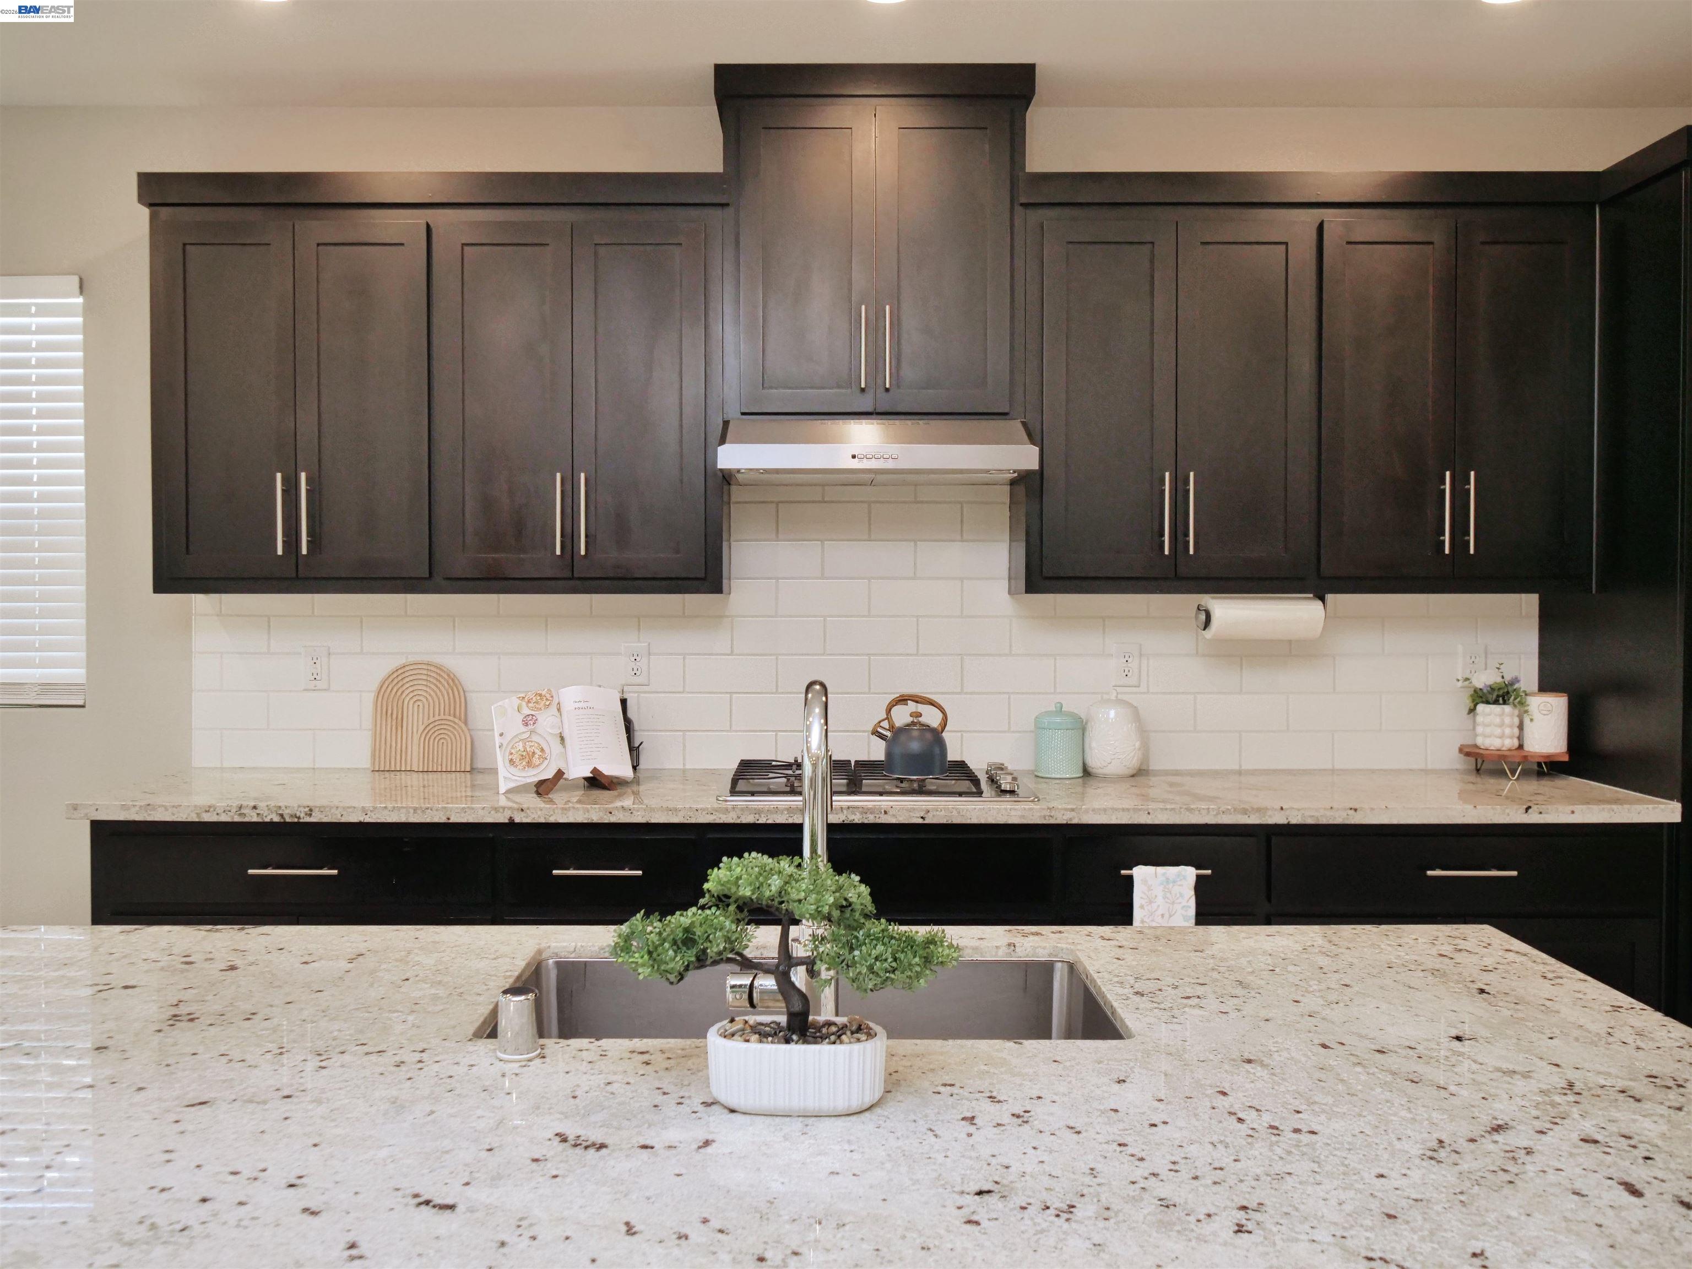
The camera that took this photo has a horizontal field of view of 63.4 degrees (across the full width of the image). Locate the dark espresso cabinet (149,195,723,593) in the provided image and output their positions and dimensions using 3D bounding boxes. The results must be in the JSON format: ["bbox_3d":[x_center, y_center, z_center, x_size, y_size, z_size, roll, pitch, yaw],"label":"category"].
[{"bbox_3d":[-1.013,-0.594,3.558,1.420,0.979,0.325,0,2,0],"label":"dark espresso cabinet"}]

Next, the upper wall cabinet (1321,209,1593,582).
[{"bbox_3d":[1.539,-0.587,3.587,0.696,0.949,0.330,0,2,-1],"label":"upper wall cabinet"}]

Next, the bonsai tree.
[{"bbox_3d":[-0.058,0.298,1.308,0.333,0.181,0.160,0,2,-1],"label":"bonsai tree"}]

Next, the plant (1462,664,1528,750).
[{"bbox_3d":[1.727,0.190,3.646,0.187,0.223,0.150,0,2,-1],"label":"plant"}]

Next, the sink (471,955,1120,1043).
[{"bbox_3d":[-0.045,0.568,1.670,0.735,0.220,0.430,0,2,0],"label":"sink"}]

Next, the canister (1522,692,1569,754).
[{"bbox_3d":[1.833,0.230,3.585,0.107,0.145,0.107,1,2,27],"label":"canister"}]

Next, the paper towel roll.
[{"bbox_3d":[1.064,-0.048,3.512,0.336,0.122,0.116,0,2,-1],"label":"paper towel roll"}]

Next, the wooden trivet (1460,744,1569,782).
[{"bbox_3d":[1.762,0.338,3.611,0.270,0.073,0.240,0,2,0],"label":"wooden trivet"}]

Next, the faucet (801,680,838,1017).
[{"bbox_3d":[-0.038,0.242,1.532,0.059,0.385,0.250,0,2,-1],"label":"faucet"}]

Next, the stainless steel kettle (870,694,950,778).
[{"bbox_3d":[0.163,0.250,3.430,0.194,0.198,0.160,0,2,-1],"label":"stainless steel kettle"}]

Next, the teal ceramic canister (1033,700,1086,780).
[{"bbox_3d":[0.568,0.277,3.646,0.132,0.194,0.132,0,2,-1],"label":"teal ceramic canister"}]

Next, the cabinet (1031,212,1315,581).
[{"bbox_3d":[0.812,-0.586,3.558,0.715,0.937,0.325,0,2,0],"label":"cabinet"}]

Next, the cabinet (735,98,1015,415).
[{"bbox_3d":[0.072,-0.937,3.548,0.716,0.786,0.325,0,2,0],"label":"cabinet"}]

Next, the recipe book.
[{"bbox_3d":[-0.692,0.250,3.338,0.330,0.235,0.080,-1,-16,-20],"label":"recipe book"}]

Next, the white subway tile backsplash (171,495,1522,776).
[{"bbox_3d":[0.066,-0.016,3.753,3.685,0.774,0.012,0,2,-1],"label":"white subway tile backsplash"}]

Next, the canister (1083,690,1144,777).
[{"bbox_3d":[0.715,0.260,3.646,0.156,0.228,0.156,0,2,11],"label":"canister"}]

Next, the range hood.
[{"bbox_3d":[0.077,-0.466,3.474,0.756,0.142,0.490,0,2,0],"label":"range hood"}]

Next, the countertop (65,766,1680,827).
[{"bbox_3d":[0.071,0.399,3.439,3.661,0.038,0.650,0,2,-1],"label":"countertop"}]

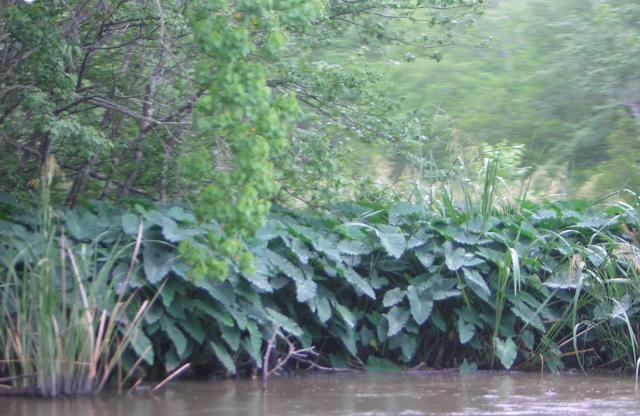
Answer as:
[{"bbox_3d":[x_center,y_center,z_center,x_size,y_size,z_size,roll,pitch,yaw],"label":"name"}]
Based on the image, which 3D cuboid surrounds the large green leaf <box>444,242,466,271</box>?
[{"bbox_3d":[1.072,0.384,15.800,0.166,0.256,0.060,2,-30,0],"label":"large green leaf"}]

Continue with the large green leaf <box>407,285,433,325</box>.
[{"bbox_3d":[0.772,0.749,15.500,0.186,0.353,0.070,-4,-28,0],"label":"large green leaf"}]

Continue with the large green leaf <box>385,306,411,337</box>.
[{"bbox_3d":[0.637,0.932,16.400,0.214,0.246,0.130,0,0,6],"label":"large green leaf"}]

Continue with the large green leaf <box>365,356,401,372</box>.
[{"bbox_3d":[0.490,1.207,15.400,0.262,0.161,0.070,0,-40,0],"label":"large green leaf"}]

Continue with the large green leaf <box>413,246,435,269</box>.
[{"bbox_3d":[0.819,0.392,15.800,0.158,0.211,0.060,-18,-30,0],"label":"large green leaf"}]

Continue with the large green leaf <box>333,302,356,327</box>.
[{"bbox_3d":[0.201,0.883,16.400,0.197,0.214,0.130,0,0,-14],"label":"large green leaf"}]

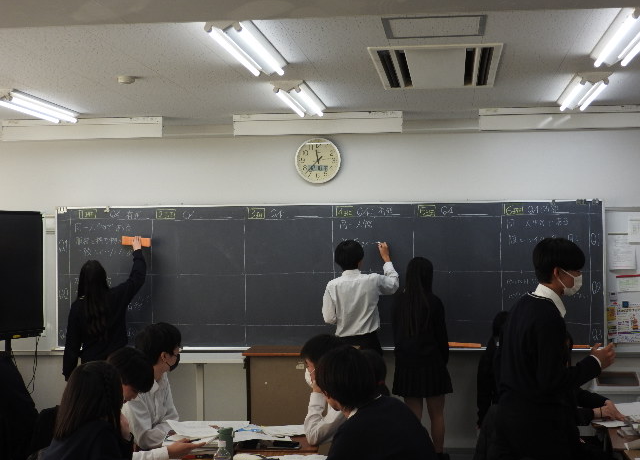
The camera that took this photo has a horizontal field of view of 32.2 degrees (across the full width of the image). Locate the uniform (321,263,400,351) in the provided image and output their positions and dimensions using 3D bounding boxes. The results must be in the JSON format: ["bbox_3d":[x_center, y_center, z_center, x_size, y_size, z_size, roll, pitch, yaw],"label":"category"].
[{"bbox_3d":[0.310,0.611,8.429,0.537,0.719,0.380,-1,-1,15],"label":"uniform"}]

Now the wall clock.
[{"bbox_3d":[-0.018,-0.548,8.877,0.370,0.370,0.050,-1,-1,7],"label":"wall clock"}]

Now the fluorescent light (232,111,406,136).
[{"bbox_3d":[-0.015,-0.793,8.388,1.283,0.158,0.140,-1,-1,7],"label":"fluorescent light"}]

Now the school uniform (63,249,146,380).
[{"bbox_3d":[-1.698,0.660,8.748,0.603,1.021,0.420,-1,-1,13],"label":"school uniform"}]

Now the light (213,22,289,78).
[{"bbox_3d":[-0.351,-0.883,5.468,0.209,0.080,1.264,-1,-1,7],"label":"light"}]

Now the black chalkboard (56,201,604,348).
[{"bbox_3d":[0.018,0.374,8.846,4.405,1.160,0.080,-1,-1,7],"label":"black chalkboard"}]

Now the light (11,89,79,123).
[{"bbox_3d":[-1.952,-0.828,7.590,0.209,0.080,1.274,-1,-1,7],"label":"light"}]

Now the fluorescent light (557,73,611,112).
[{"bbox_3d":[1.698,-0.872,7.155,0.209,0.080,1.283,-1,-1,7],"label":"fluorescent light"}]

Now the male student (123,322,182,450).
[{"bbox_3d":[-0.817,1.094,5.520,0.560,1.266,0.460,-1,-1,28],"label":"male student"}]

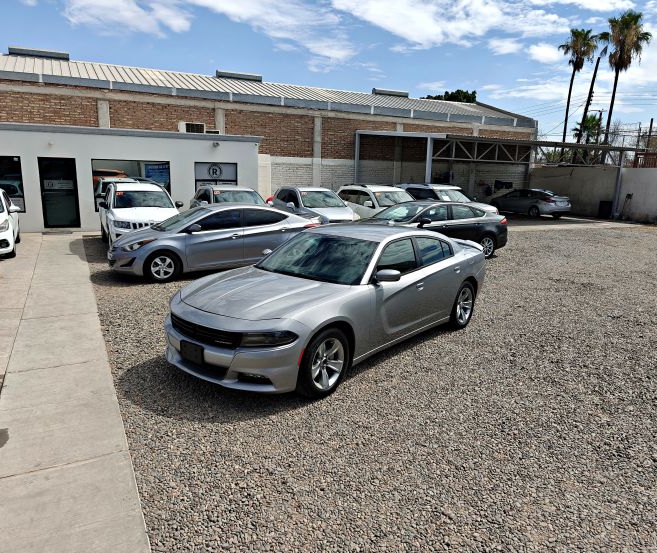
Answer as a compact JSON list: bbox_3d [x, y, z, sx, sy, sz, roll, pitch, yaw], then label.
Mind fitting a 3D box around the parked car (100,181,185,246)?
[{"bbox_3d":[-5.012,-1.566,13.076,1.800,1.660,4.450,-4,13,-26],"label":"parked car"}]

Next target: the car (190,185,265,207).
[{"bbox_3d":[-2.758,-1.720,14.156,1.780,1.640,4.400,-4,13,-25],"label":"car"}]

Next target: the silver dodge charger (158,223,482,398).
[{"bbox_3d":[0.366,0.097,6.567,1.930,1.480,5.030,12,16,40],"label":"silver dodge charger"}]

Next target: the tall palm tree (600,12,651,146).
[{"bbox_3d":[23.192,-13.303,39.248,4.100,14.800,4.100,8,14,28],"label":"tall palm tree"}]

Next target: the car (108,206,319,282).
[{"bbox_3d":[-2.378,-0.864,10.524,4.550,1.435,1.780,-6,14,-32],"label":"car"}]

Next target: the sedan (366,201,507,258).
[{"bbox_3d":[2.597,-1.259,12.992,4.870,1.480,1.870,-6,14,-31],"label":"sedan"}]

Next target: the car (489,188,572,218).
[{"bbox_3d":[11.009,-4.139,27.104,1.790,1.480,4.630,-4,14,-24],"label":"car"}]

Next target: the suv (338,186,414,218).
[{"bbox_3d":[1.806,-2.195,16.669,1.830,1.680,4.500,-4,14,-25],"label":"suv"}]

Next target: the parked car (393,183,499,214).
[{"bbox_3d":[4.413,-2.774,19.550,1.880,1.710,4.650,-5,14,-29],"label":"parked car"}]

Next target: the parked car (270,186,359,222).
[{"bbox_3d":[-0.452,-1.933,15.581,1.750,1.600,4.350,-4,13,-23],"label":"parked car"}]

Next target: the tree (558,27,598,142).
[{"bbox_3d":[20.929,-13.758,43.014,3.500,14.843,3.500,7,13,24],"label":"tree"}]

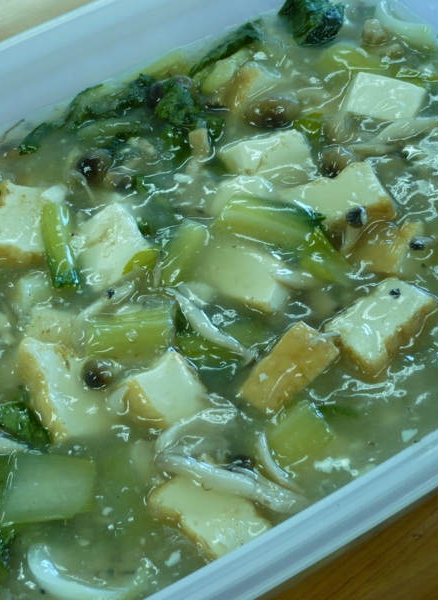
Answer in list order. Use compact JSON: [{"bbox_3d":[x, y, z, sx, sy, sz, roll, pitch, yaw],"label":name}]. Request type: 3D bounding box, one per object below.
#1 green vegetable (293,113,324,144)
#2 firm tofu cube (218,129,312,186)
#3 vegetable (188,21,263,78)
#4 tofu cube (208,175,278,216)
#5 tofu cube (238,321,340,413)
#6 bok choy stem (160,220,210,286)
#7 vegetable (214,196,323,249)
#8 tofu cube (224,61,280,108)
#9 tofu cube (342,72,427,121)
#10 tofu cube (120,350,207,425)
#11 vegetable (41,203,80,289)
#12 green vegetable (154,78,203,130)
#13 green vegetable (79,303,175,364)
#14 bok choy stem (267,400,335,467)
[{"bbox_3d":[0.046,-0.088,0.422,0.012,0.009,0.016,29,66,18],"label":"green vegetable"},{"bbox_3d":[0.025,-0.069,0.417,0.038,0.024,0.028,-15,61,-5],"label":"firm tofu cube"},{"bbox_3d":[0.004,-0.151,0.487,0.050,0.010,0.015,-36,63,-14],"label":"vegetable"},{"bbox_3d":[0.012,-0.042,0.370,0.030,0.021,0.022,1,58,9],"label":"tofu cube"},{"bbox_3d":[0.028,0.031,0.320,0.038,0.021,0.020,-41,61,-17],"label":"tofu cube"},{"bbox_3d":[-0.015,-0.020,0.390,0.016,0.013,0.028,19,64,14],"label":"bok choy stem"},{"bbox_3d":[0.025,-0.040,0.424,0.053,0.012,0.019,14,63,13],"label":"vegetable"},{"bbox_3d":[0.020,-0.128,0.484,0.024,0.019,0.028,23,65,17],"label":"tofu cube"},{"bbox_3d":[0.088,-0.102,0.430,0.034,0.022,0.028,17,63,13],"label":"tofu cube"},{"bbox_3d":[-0.020,0.038,0.322,0.022,0.021,0.025,-37,60,-15],"label":"tofu cube"},{"bbox_3d":[-0.084,-0.029,0.424,0.011,0.011,0.045,-15,60,-3],"label":"vegetable"},{"bbox_3d":[-0.020,-0.096,0.404,0.024,0.016,0.021,3,58,10],"label":"green vegetable"},{"bbox_3d":[-0.041,0.018,0.370,0.038,0.015,0.022,-9,60,-1],"label":"green vegetable"},{"bbox_3d":[0.030,0.052,0.303,0.021,0.010,0.018,-36,59,-14],"label":"bok choy stem"}]

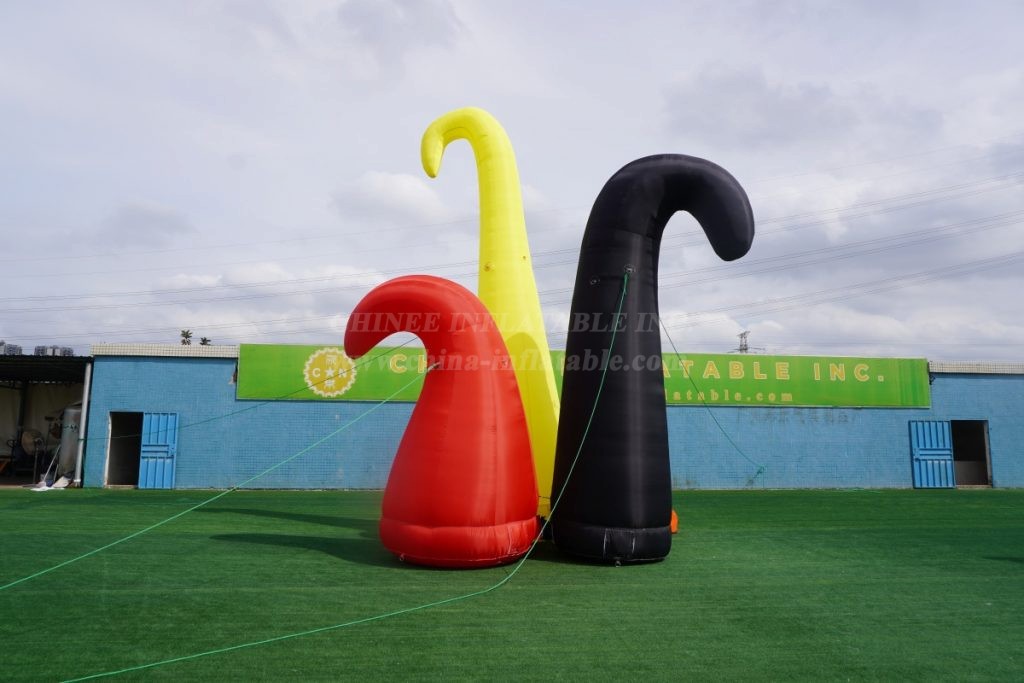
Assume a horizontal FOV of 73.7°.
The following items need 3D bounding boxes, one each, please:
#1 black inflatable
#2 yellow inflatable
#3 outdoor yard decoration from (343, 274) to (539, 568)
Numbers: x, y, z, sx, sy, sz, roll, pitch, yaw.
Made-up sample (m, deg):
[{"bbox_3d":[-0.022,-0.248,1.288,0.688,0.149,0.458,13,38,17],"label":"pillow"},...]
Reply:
[{"bbox_3d":[1.986,0.060,9.467,2.883,5.557,1.615,1,-7,0],"label":"black inflatable"},{"bbox_3d":[-0.263,-0.494,11.255,2.576,7.083,1.684,1,-7,0],"label":"yellow inflatable"},{"bbox_3d":[-0.969,0.926,9.259,2.675,3.735,2.080,1,-7,0],"label":"outdoor yard decoration"}]

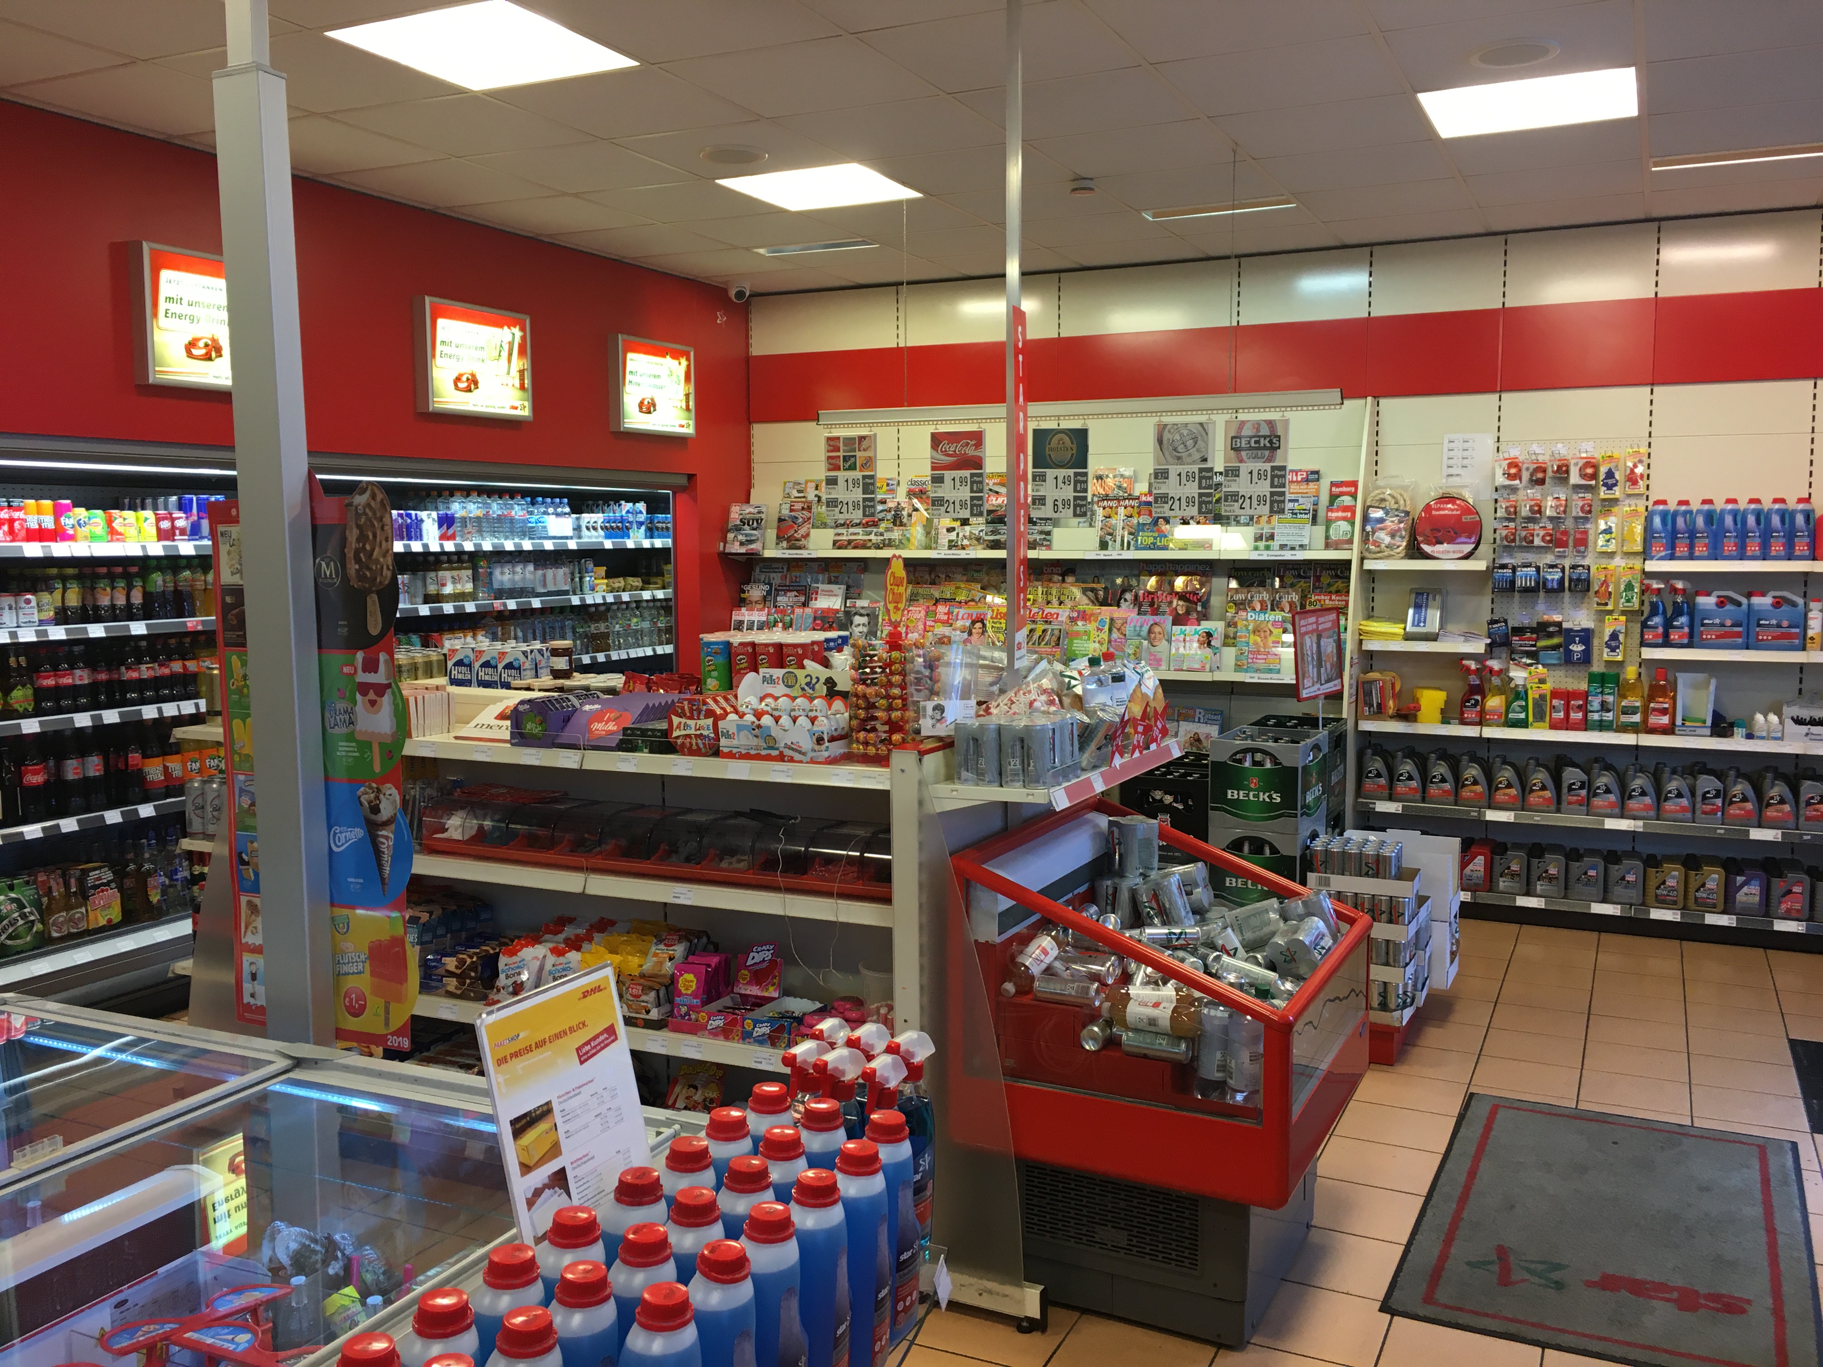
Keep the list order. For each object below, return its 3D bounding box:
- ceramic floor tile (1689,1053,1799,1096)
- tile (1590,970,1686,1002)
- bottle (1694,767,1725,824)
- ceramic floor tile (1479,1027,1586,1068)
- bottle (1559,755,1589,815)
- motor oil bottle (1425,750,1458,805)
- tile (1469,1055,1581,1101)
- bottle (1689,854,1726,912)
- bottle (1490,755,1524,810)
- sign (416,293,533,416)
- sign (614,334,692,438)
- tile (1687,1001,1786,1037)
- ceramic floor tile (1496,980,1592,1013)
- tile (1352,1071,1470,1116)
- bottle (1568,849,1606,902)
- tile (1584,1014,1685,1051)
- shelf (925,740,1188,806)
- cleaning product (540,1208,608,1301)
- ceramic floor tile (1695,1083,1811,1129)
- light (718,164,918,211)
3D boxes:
[{"bbox_3d":[2.589,1.224,4.751,0.298,0.010,0.294,3,6,26],"label":"ceramic floor tile"},{"bbox_3d":[2.714,1.120,5.702,0.298,0.010,0.298,2,6,26],"label":"tile"},{"bbox_3d":[3.330,0.467,6.371,0.104,0.230,0.070,3,7,26],"label":"bottle"},{"bbox_3d":[2.042,1.199,5.011,0.300,0.010,0.300,3,7,26],"label":"ceramic floor tile"},{"bbox_3d":[2.857,0.437,6.560,0.106,0.250,0.068,2,6,26],"label":"bottle"},{"bbox_3d":[2.363,0.427,6.815,0.130,0.233,0.070,2,6,26],"label":"motor oil bottle"},{"bbox_3d":[1.930,1.234,4.782,0.300,0.010,0.300,2,6,26],"label":"tile"},{"bbox_3d":[3.253,0.820,6.253,0.141,0.222,0.066,3,7,26],"label":"bottle"},{"bbox_3d":[2.612,0.438,6.695,0.130,0.233,0.070,2,6,26],"label":"bottle"},{"bbox_3d":[-1.840,-1.358,6.457,0.070,0.460,0.635,3,7,26],"label":"sign"},{"bbox_3d":[-1.267,-1.448,7.508,0.075,0.456,0.607,2,6,26],"label":"sign"},{"bbox_3d":[2.872,1.180,5.332,0.300,0.010,0.300,2,6,26],"label":"tile"},{"bbox_3d":[2.303,1.145,5.543,0.298,0.010,0.298,2,6,26],"label":"ceramic floor tile"},{"bbox_3d":[1.505,1.236,4.591,0.298,0.010,0.298,2,6,26],"label":"tile"},{"bbox_3d":[2.870,0.810,6.479,0.139,0.213,0.068,2,6,26],"label":"bottle"},{"bbox_3d":[2.444,1.182,5.141,0.298,0.010,0.298,2,6,26],"label":"tile"},{"bbox_3d":[0.367,0.192,3.563,0.315,0.042,0.920,2,6,26],"label":"shelf"},{"bbox_3d":[-0.340,0.666,1.552,0.068,0.255,0.083,2,6,26],"label":"cleaning product"},{"bbox_3d":[2.452,1.246,4.469,0.298,0.010,0.298,2,6,26],"label":"ceramic floor tile"},{"bbox_3d":[-0.340,-1.902,5.830,0.600,0.050,0.600,3,6,25],"label":"light"}]

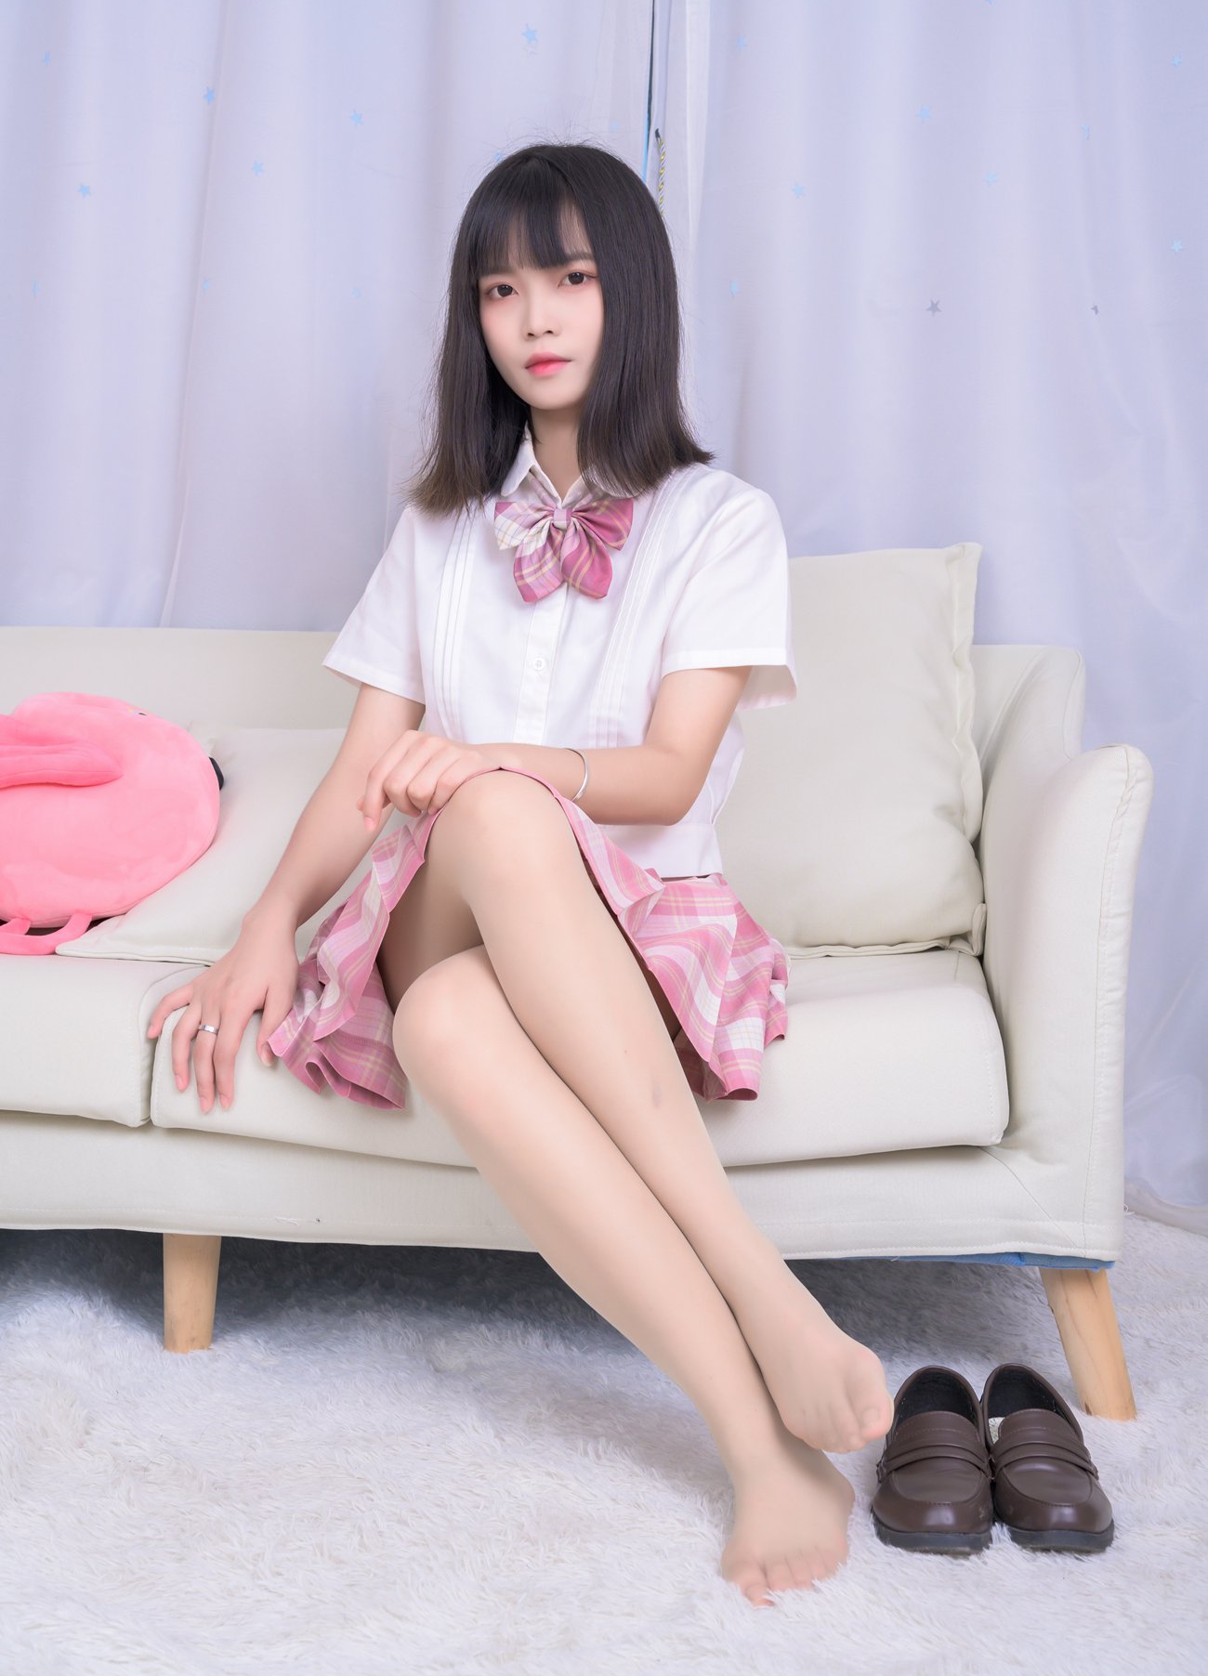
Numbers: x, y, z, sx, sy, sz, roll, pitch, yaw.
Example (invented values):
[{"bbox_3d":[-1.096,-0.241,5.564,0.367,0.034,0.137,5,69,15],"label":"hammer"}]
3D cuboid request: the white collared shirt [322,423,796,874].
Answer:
[{"bbox_3d":[-0.040,-0.164,1.860,0.410,0.400,0.270,2,5,14],"label":"white collared shirt"}]

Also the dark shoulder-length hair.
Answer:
[{"bbox_3d":[-0.041,-0.439,1.860,0.265,0.325,0.230,2,5,15],"label":"dark shoulder-length hair"}]

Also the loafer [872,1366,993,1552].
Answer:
[{"bbox_3d":[0.267,0.496,1.725,0.096,0.080,0.252,2,5,9],"label":"loafer"}]

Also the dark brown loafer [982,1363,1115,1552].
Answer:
[{"bbox_3d":[0.350,0.498,1.725,0.096,0.080,0.252,1,5,4],"label":"dark brown loafer"}]

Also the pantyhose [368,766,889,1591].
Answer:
[{"bbox_3d":[0.027,0.229,1.751,0.432,0.585,0.565,2,5,8],"label":"pantyhose"}]

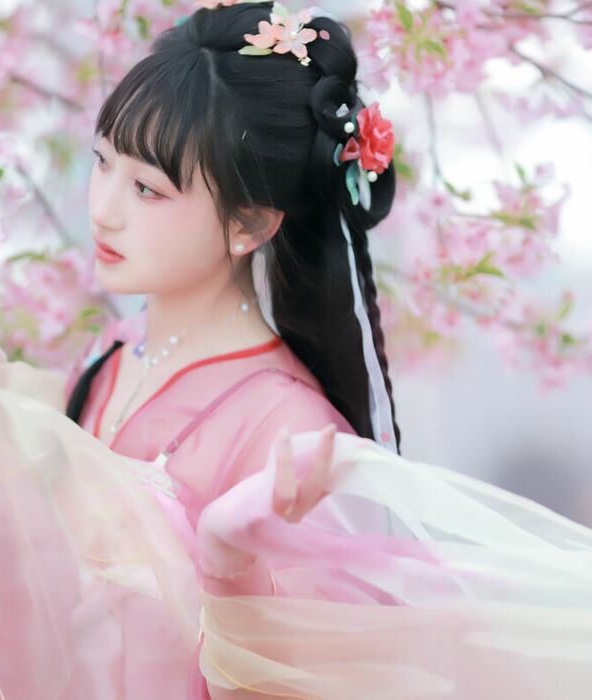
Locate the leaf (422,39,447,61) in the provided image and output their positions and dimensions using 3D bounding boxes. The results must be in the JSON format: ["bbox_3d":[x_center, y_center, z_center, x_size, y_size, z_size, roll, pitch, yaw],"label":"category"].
[{"bbox_3d":[0.125,-0.270,5.380,0.026,0.013,0.014,30,0,0],"label":"leaf"}]

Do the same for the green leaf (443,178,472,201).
[{"bbox_3d":[0.145,-0.144,5.360,0.030,0.008,0.012,35,0,0],"label":"green leaf"}]

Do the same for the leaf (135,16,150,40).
[{"bbox_3d":[-0.140,-0.292,5.440,0.010,0.023,0.012,-20,0,0],"label":"leaf"}]

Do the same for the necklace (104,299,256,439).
[{"bbox_3d":[-0.096,0.014,5.080,0.145,0.125,0.115,0,0,-40],"label":"necklace"}]

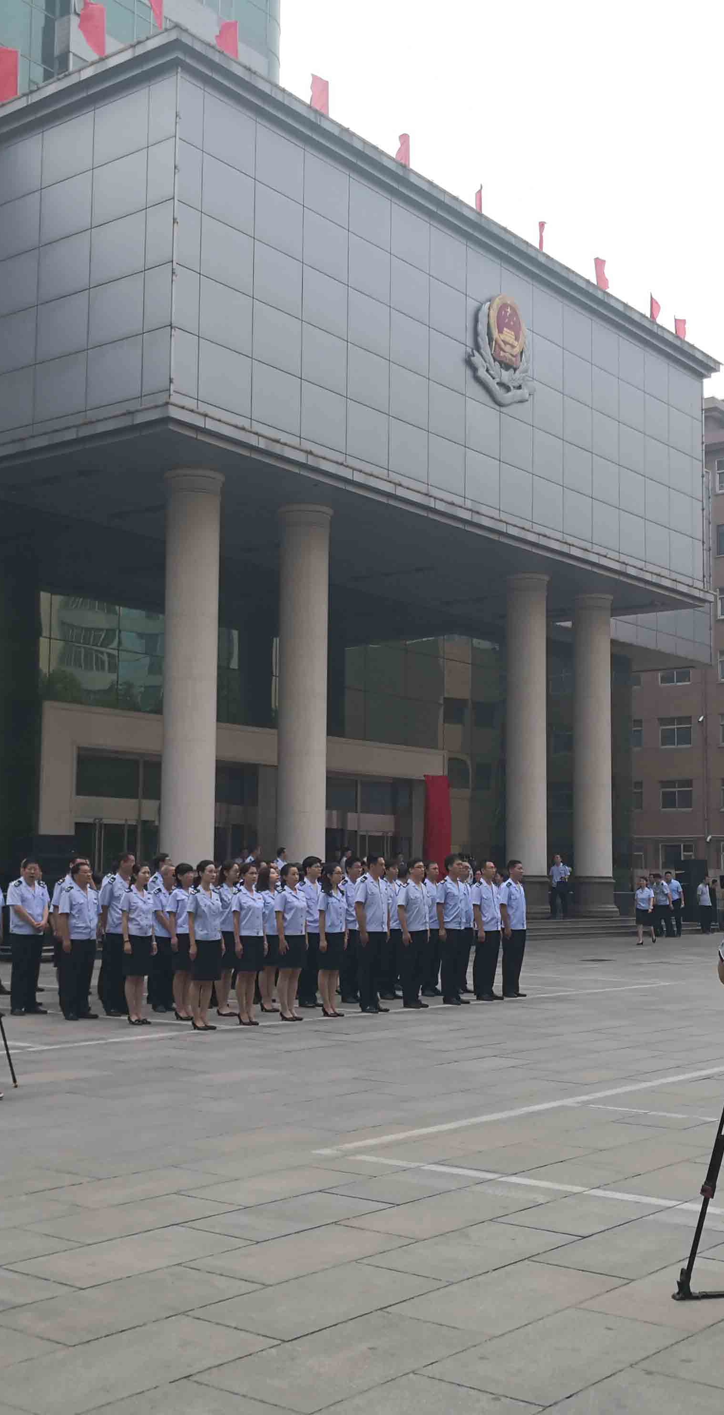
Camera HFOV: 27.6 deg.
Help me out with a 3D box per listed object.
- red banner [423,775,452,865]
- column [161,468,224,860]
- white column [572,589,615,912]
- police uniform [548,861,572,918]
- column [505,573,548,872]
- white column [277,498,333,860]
[{"bbox_3d":[2.377,3.919,46.557,0.150,3.500,1.300,-5,-8,38],"label":"red banner"},{"bbox_3d":[-3.365,-0.129,28.918,1.200,8.950,1.200,1,-6,0],"label":"column"},{"bbox_3d":[6.448,1.331,40.980,1.270,8.950,1.270,1,-6,0],"label":"white column"},{"bbox_3d":[5.284,4.837,39.367,0.520,1.620,0.420,5,-8,-35],"label":"police uniform"},{"bbox_3d":[4.657,0.438,41.519,1.200,8.650,1.200,0,-6,0],"label":"column"},{"bbox_3d":[-1.260,0.184,31.506,1.200,8.950,1.200,1,-6,0],"label":"white column"}]

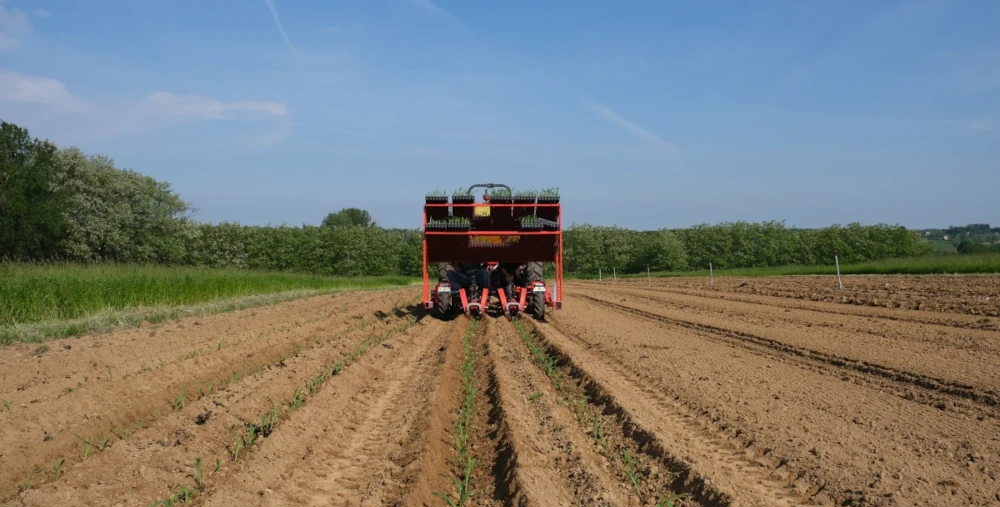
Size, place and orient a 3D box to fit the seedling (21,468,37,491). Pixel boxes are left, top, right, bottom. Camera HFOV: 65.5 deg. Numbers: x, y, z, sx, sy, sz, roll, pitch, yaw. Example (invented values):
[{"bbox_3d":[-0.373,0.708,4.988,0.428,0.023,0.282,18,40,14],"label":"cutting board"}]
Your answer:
[{"bbox_3d":[-1.800,0.863,2.970,0.062,0.084,0.062,0,-1,-2],"label":"seedling"}]

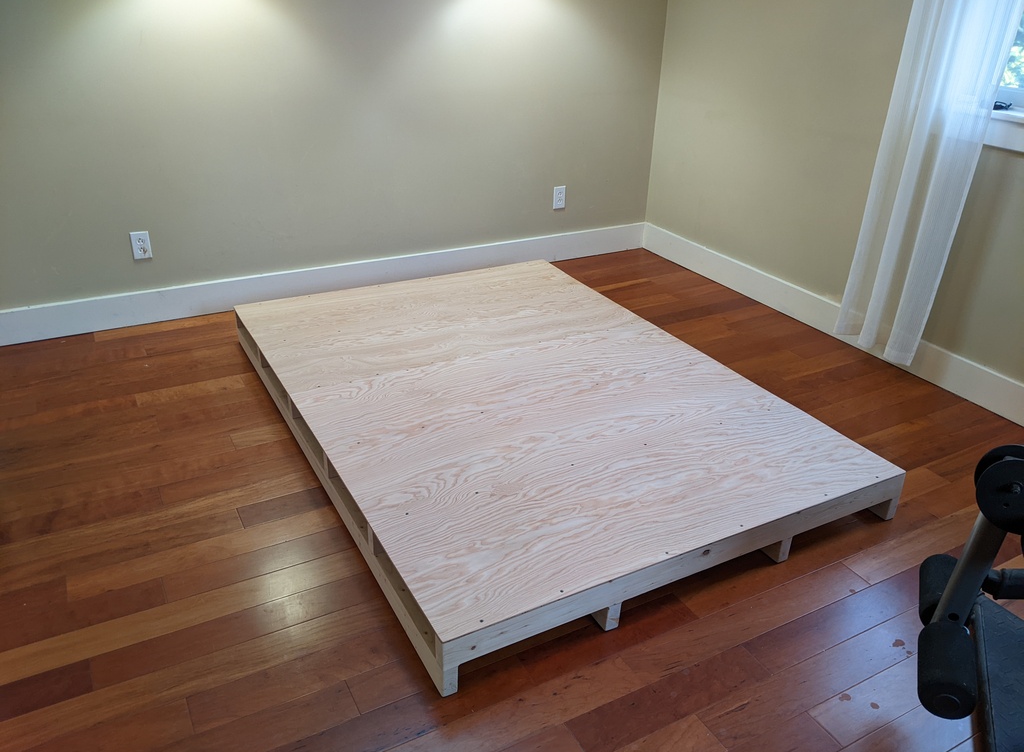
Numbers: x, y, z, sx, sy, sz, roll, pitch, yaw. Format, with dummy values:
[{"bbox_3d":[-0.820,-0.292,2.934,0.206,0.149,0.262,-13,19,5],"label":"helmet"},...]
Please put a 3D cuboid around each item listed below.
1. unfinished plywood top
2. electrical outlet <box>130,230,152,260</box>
[{"bbox_3d":[0.000,0.065,2.844,1.475,0.165,2.083,-12,30,-26],"label":"unfinished plywood top"},{"bbox_3d":[-1.566,-0.549,3.373,0.071,0.116,0.009,-13,30,-26],"label":"electrical outlet"}]

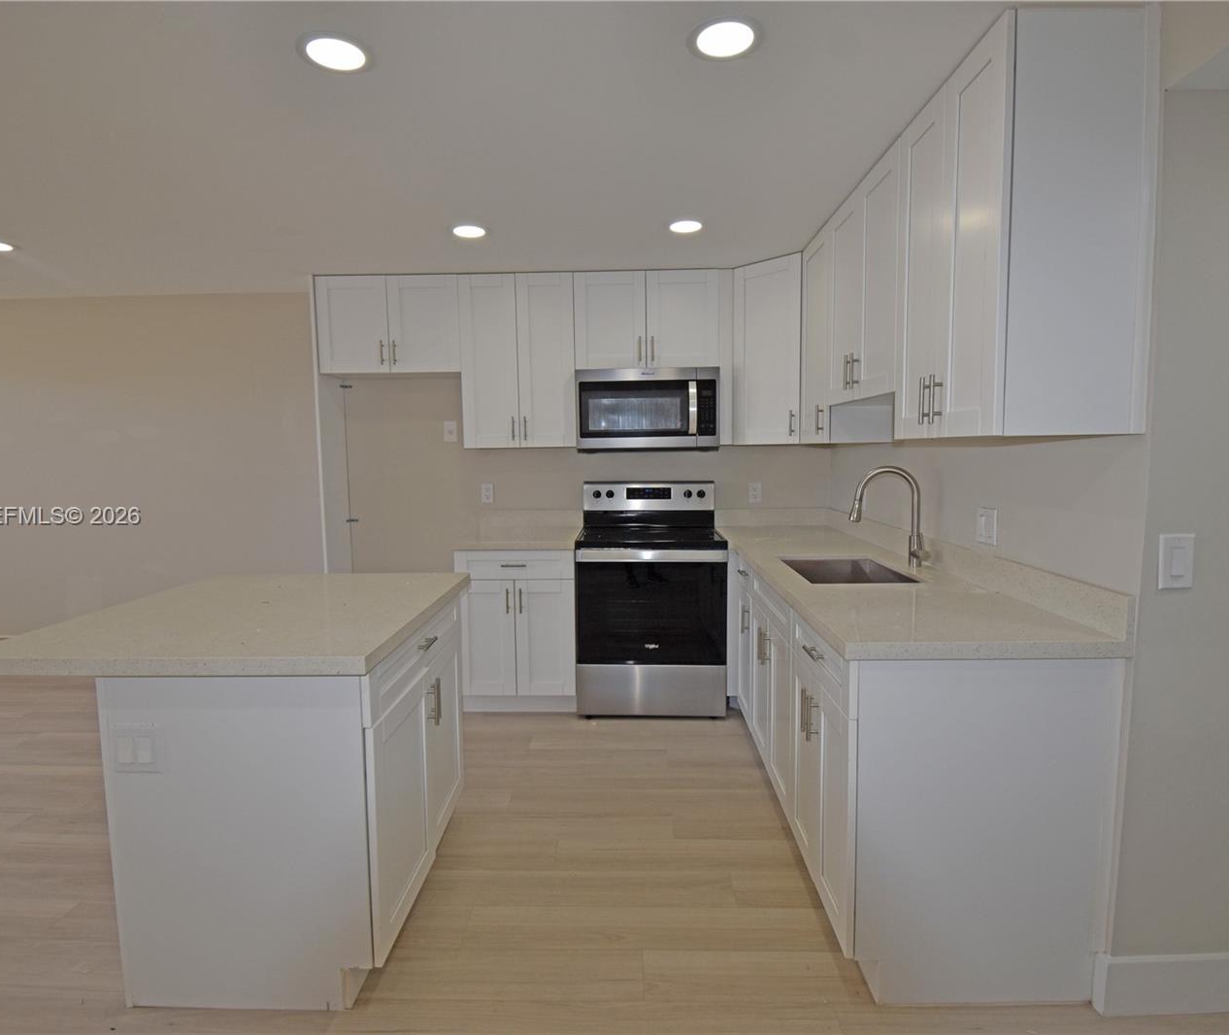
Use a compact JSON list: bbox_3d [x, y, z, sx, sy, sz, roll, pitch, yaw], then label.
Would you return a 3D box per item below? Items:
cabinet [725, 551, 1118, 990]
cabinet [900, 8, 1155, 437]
[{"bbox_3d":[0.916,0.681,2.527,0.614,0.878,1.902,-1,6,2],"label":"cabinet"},{"bbox_3d":[1.044,-0.680,1.718,0.323,0.908,0.567,-1,6,2],"label":"cabinet"}]

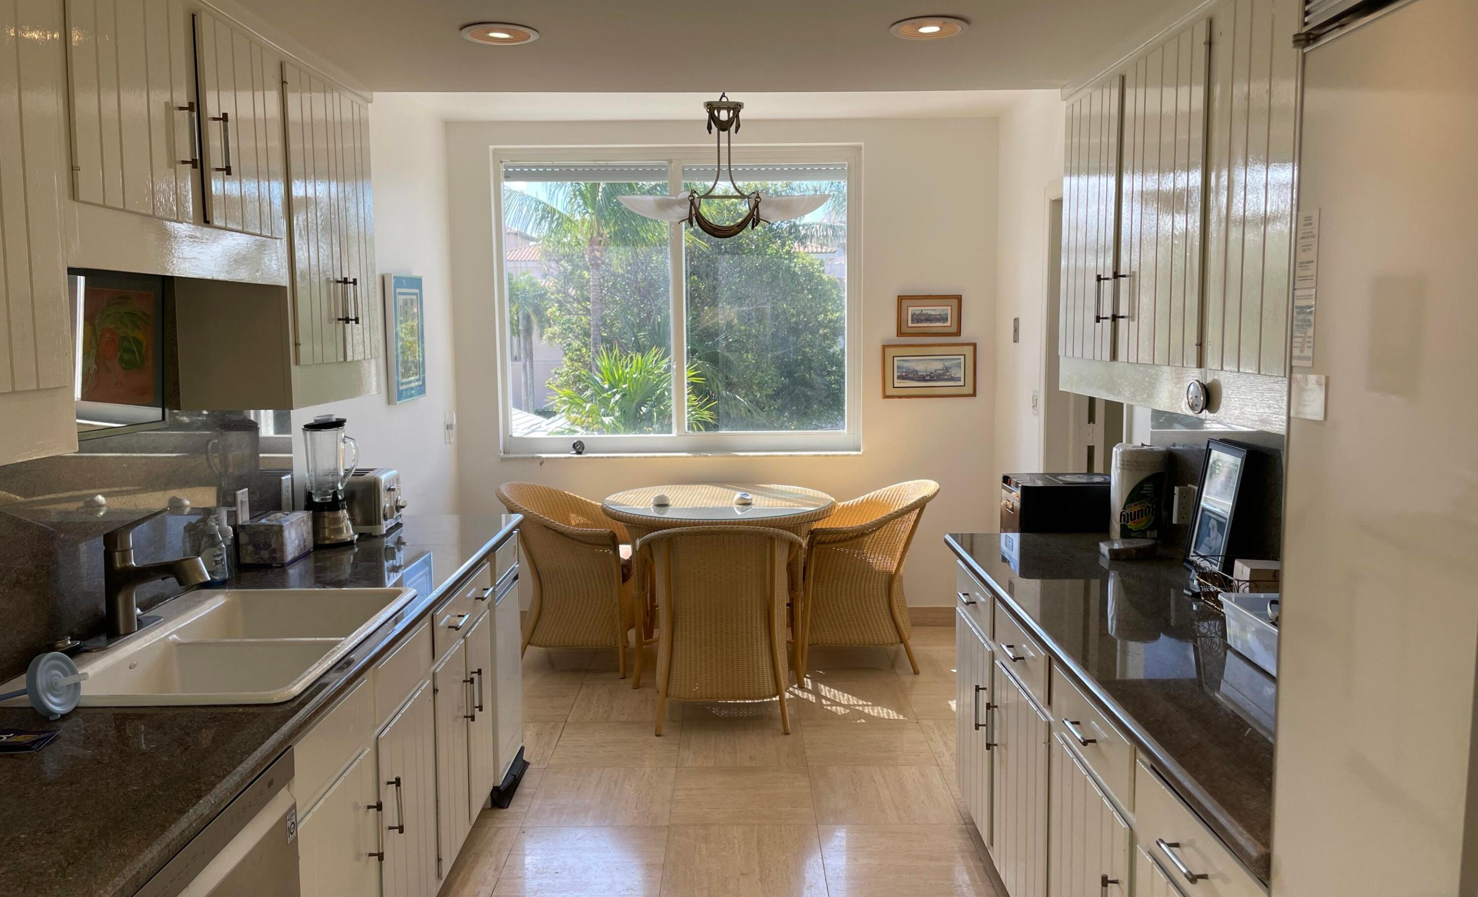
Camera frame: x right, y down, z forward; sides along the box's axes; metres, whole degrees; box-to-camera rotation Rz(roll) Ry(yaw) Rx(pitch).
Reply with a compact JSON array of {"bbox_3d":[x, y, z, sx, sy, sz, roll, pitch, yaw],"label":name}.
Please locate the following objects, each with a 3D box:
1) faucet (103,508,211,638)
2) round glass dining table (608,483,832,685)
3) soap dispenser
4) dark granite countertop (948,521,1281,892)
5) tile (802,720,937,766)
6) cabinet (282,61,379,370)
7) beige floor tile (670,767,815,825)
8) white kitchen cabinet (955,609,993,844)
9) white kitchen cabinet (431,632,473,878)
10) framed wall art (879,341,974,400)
[{"bbox_3d":[-1.217,0.259,2.331,0.220,0.266,0.065,0,6,0],"label":"faucet"},{"bbox_3d":[-0.087,0.614,5.111,1.063,0.757,1.063,0,6,0],"label":"round glass dining table"},{"bbox_3d":[-1.363,0.258,2.893,0.075,0.185,0.060,-4,7,-33],"label":"soap dispenser"},{"bbox_3d":[0.954,0.398,2.415,0.635,0.040,2.110,0,6,0],"label":"dark granite countertop"},{"bbox_3d":[0.474,1.102,4.134,0.460,0.015,0.455,0,6,0],"label":"tile"},{"bbox_3d":[-1.246,-0.604,3.032,0.290,0.734,0.621,0,6,0],"label":"cabinet"},{"bbox_3d":[0.013,1.150,3.671,0.456,0.012,0.456,0,6,0],"label":"beige floor tile"},{"bbox_3d":[0.934,0.794,3.246,0.500,0.552,0.474,0,6,0],"label":"white kitchen cabinet"},{"bbox_3d":[-1.049,0.827,3.010,0.550,0.550,0.335,0,6,0],"label":"white kitchen cabinet"},{"bbox_3d":[0.952,-0.386,5.545,0.469,0.269,0.025,0,6,0],"label":"framed wall art"}]

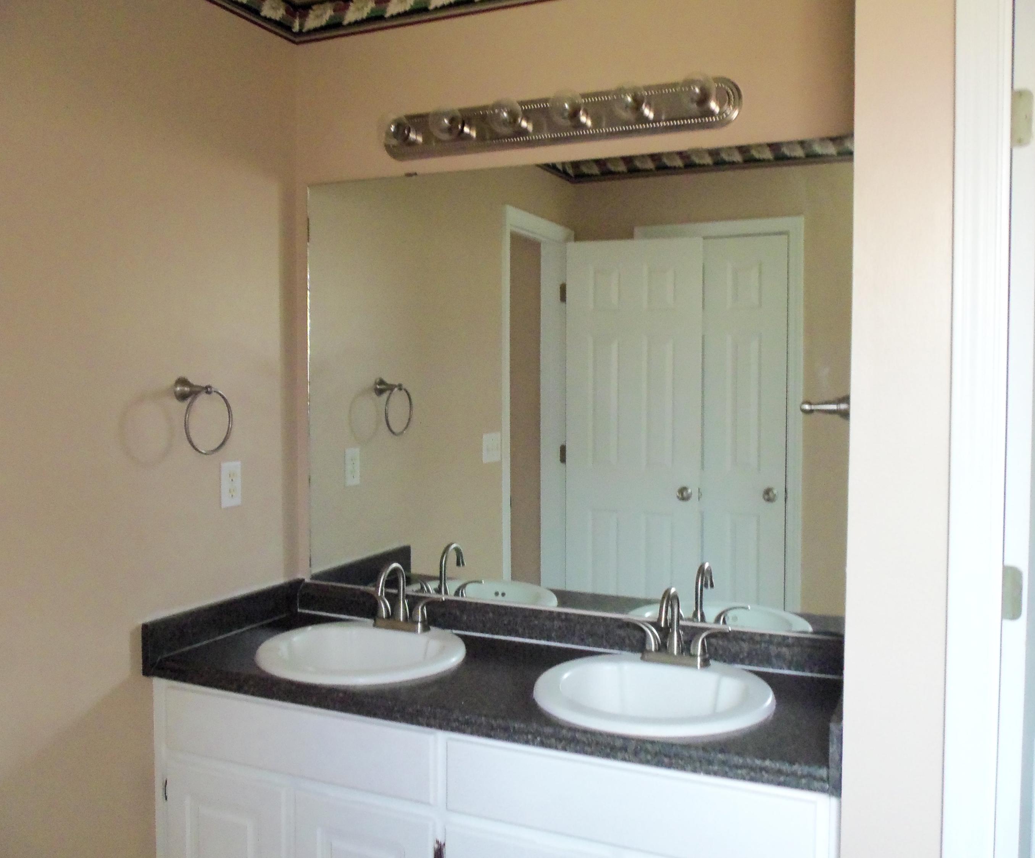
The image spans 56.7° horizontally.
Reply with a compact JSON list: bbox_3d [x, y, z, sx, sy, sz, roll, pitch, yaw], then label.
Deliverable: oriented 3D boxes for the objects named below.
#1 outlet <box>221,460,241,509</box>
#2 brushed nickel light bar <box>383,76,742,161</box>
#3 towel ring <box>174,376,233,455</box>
[{"bbox_3d":[-0.722,0.140,2.423,0.008,0.115,0.071,1,3,24],"label":"outlet"},{"bbox_3d":[0.053,-0.744,2.261,0.920,0.116,0.140,1,3,24],"label":"brushed nickel light bar"},{"bbox_3d":[-0.749,-0.032,2.264,0.084,0.183,0.158,1,3,24],"label":"towel ring"}]

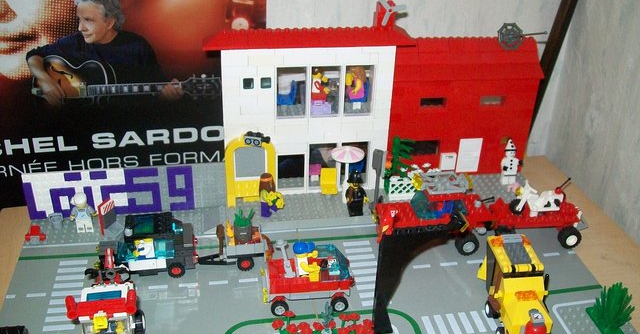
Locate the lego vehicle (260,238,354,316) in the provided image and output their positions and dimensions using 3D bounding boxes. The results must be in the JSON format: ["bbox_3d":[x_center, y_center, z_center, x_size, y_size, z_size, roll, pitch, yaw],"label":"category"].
[{"bbox_3d":[-0.009,0.083,0.542,0.075,0.058,0.040,-2,29,-7],"label":"lego vehicle"}]

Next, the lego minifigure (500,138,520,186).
[{"bbox_3d":[0.202,-0.005,0.700,0.024,0.052,0.013,3,29,2],"label":"lego minifigure"}]

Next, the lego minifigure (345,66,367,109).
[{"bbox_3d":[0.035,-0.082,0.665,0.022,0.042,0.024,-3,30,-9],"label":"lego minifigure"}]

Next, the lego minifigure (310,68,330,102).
[{"bbox_3d":[-0.001,-0.081,0.643,0.020,0.032,0.021,-3,30,-9],"label":"lego minifigure"}]

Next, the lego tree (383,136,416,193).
[{"bbox_3d":[0.080,-0.003,0.679,0.032,0.065,0.022,-3,30,-9],"label":"lego tree"}]

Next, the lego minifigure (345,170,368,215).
[{"bbox_3d":[0.037,0.026,0.639,0.024,0.046,0.014,-3,30,-9],"label":"lego minifigure"}]

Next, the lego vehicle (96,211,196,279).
[{"bbox_3d":[-0.151,0.069,0.581,0.085,0.044,0.040,-3,30,-9],"label":"lego vehicle"}]

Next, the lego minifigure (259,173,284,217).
[{"bbox_3d":[-0.047,0.027,0.642,0.025,0.043,0.022,-3,30,-9],"label":"lego minifigure"}]

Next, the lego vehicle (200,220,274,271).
[{"bbox_3d":[-0.075,0.064,0.585,0.068,0.046,0.034,-5,30,-11],"label":"lego vehicle"}]

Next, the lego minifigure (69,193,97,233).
[{"bbox_3d":[-0.220,0.042,0.619,0.025,0.042,0.013,-3,30,-9],"label":"lego minifigure"}]

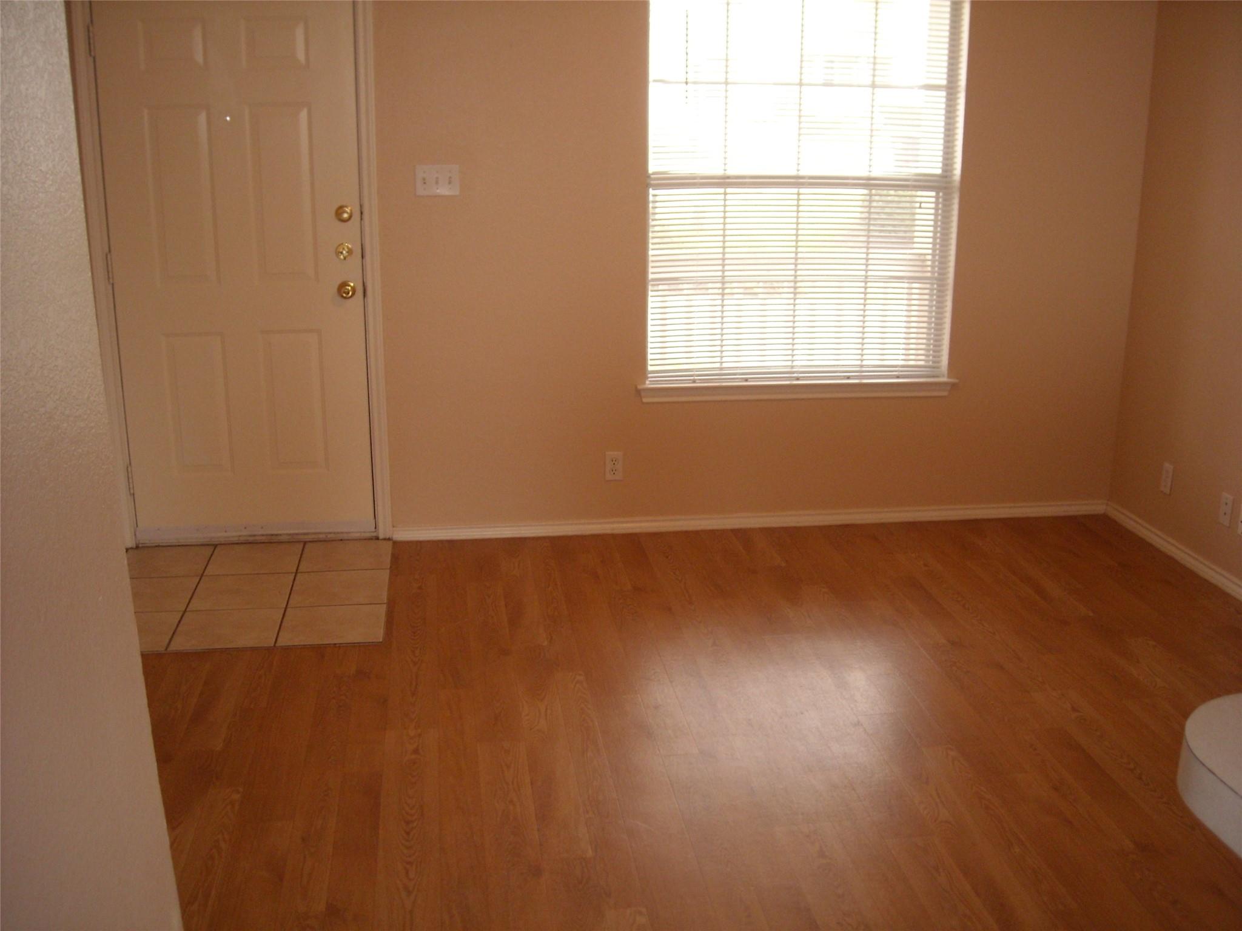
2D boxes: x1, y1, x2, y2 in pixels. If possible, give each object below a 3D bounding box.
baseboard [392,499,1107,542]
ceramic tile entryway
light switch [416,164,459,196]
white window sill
[{"bbox_3d":[0.577,0.221,5.023,2.940,0.062,0.015,-2,17,-7],"label":"baseboard"},{"bbox_3d":[-1.315,0.438,4.359,1.020,0.015,0.975,-2,17,-7],"label":"ceramic tile entryway"},{"bbox_3d":[-0.653,-1.018,4.485,0.160,0.114,0.010,-2,17,-7],"label":"light switch"},{"bbox_3d":[0.697,-0.299,4.910,1.295,0.067,0.090,-2,17,-7],"label":"white window sill"}]

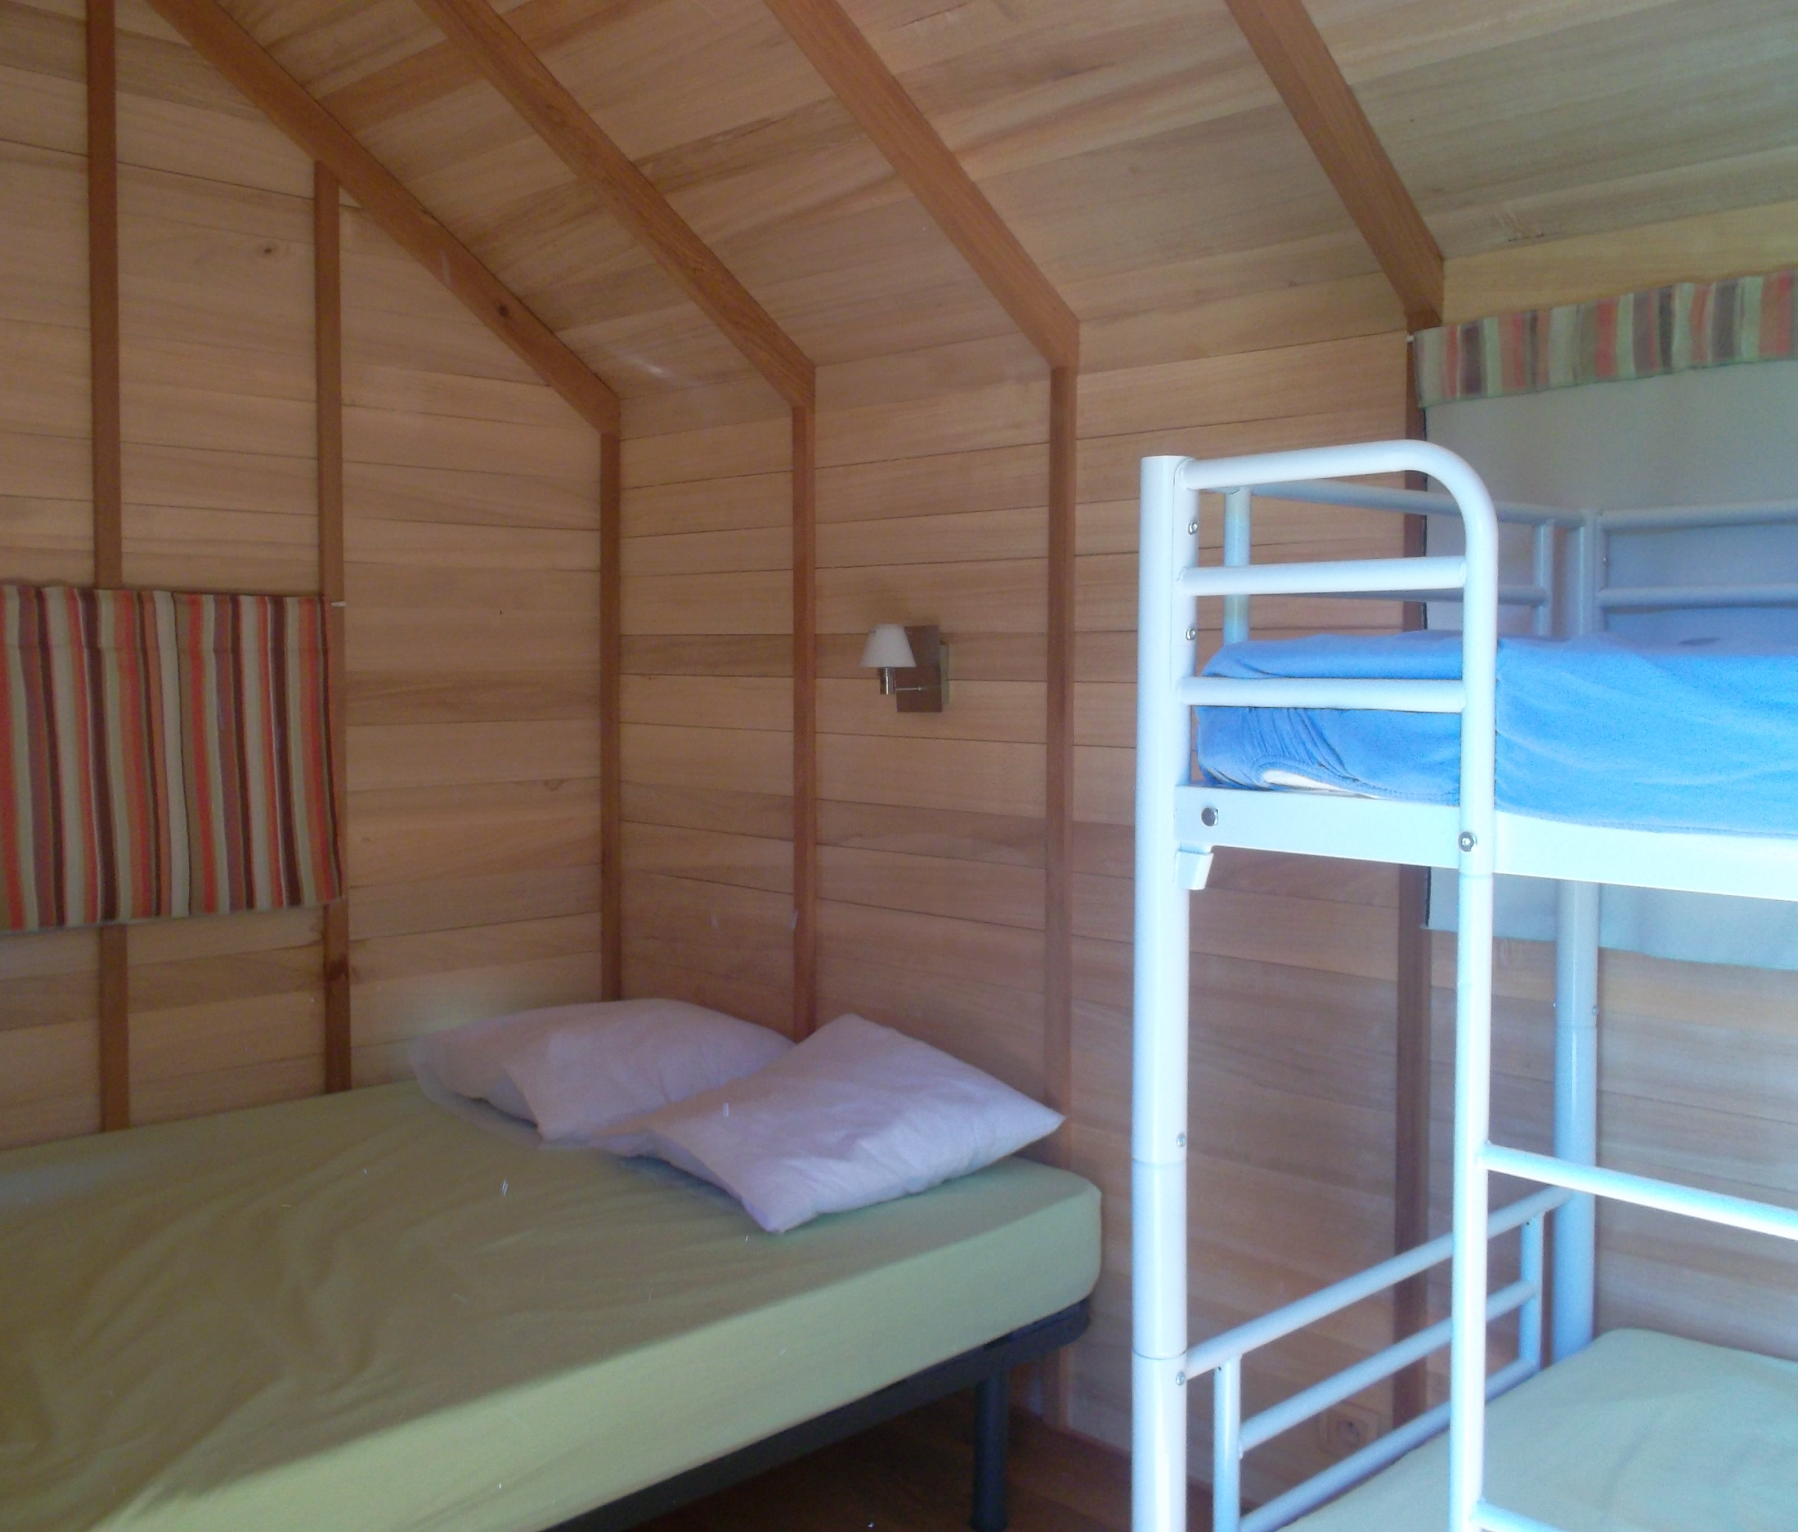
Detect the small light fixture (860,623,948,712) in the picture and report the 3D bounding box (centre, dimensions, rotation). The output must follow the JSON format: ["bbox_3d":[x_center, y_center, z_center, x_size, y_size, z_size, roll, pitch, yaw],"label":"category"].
[{"bbox_3d":[0.004,-0.172,2.938,0.110,0.155,0.160,4,5,44],"label":"small light fixture"}]

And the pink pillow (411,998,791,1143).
[{"bbox_3d":[-0.588,0.553,3.220,0.580,0.140,0.580,5,9,44],"label":"pink pillow"}]

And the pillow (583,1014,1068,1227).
[{"bbox_3d":[-0.126,0.564,2.756,0.540,0.140,0.580,6,12,44],"label":"pillow"}]

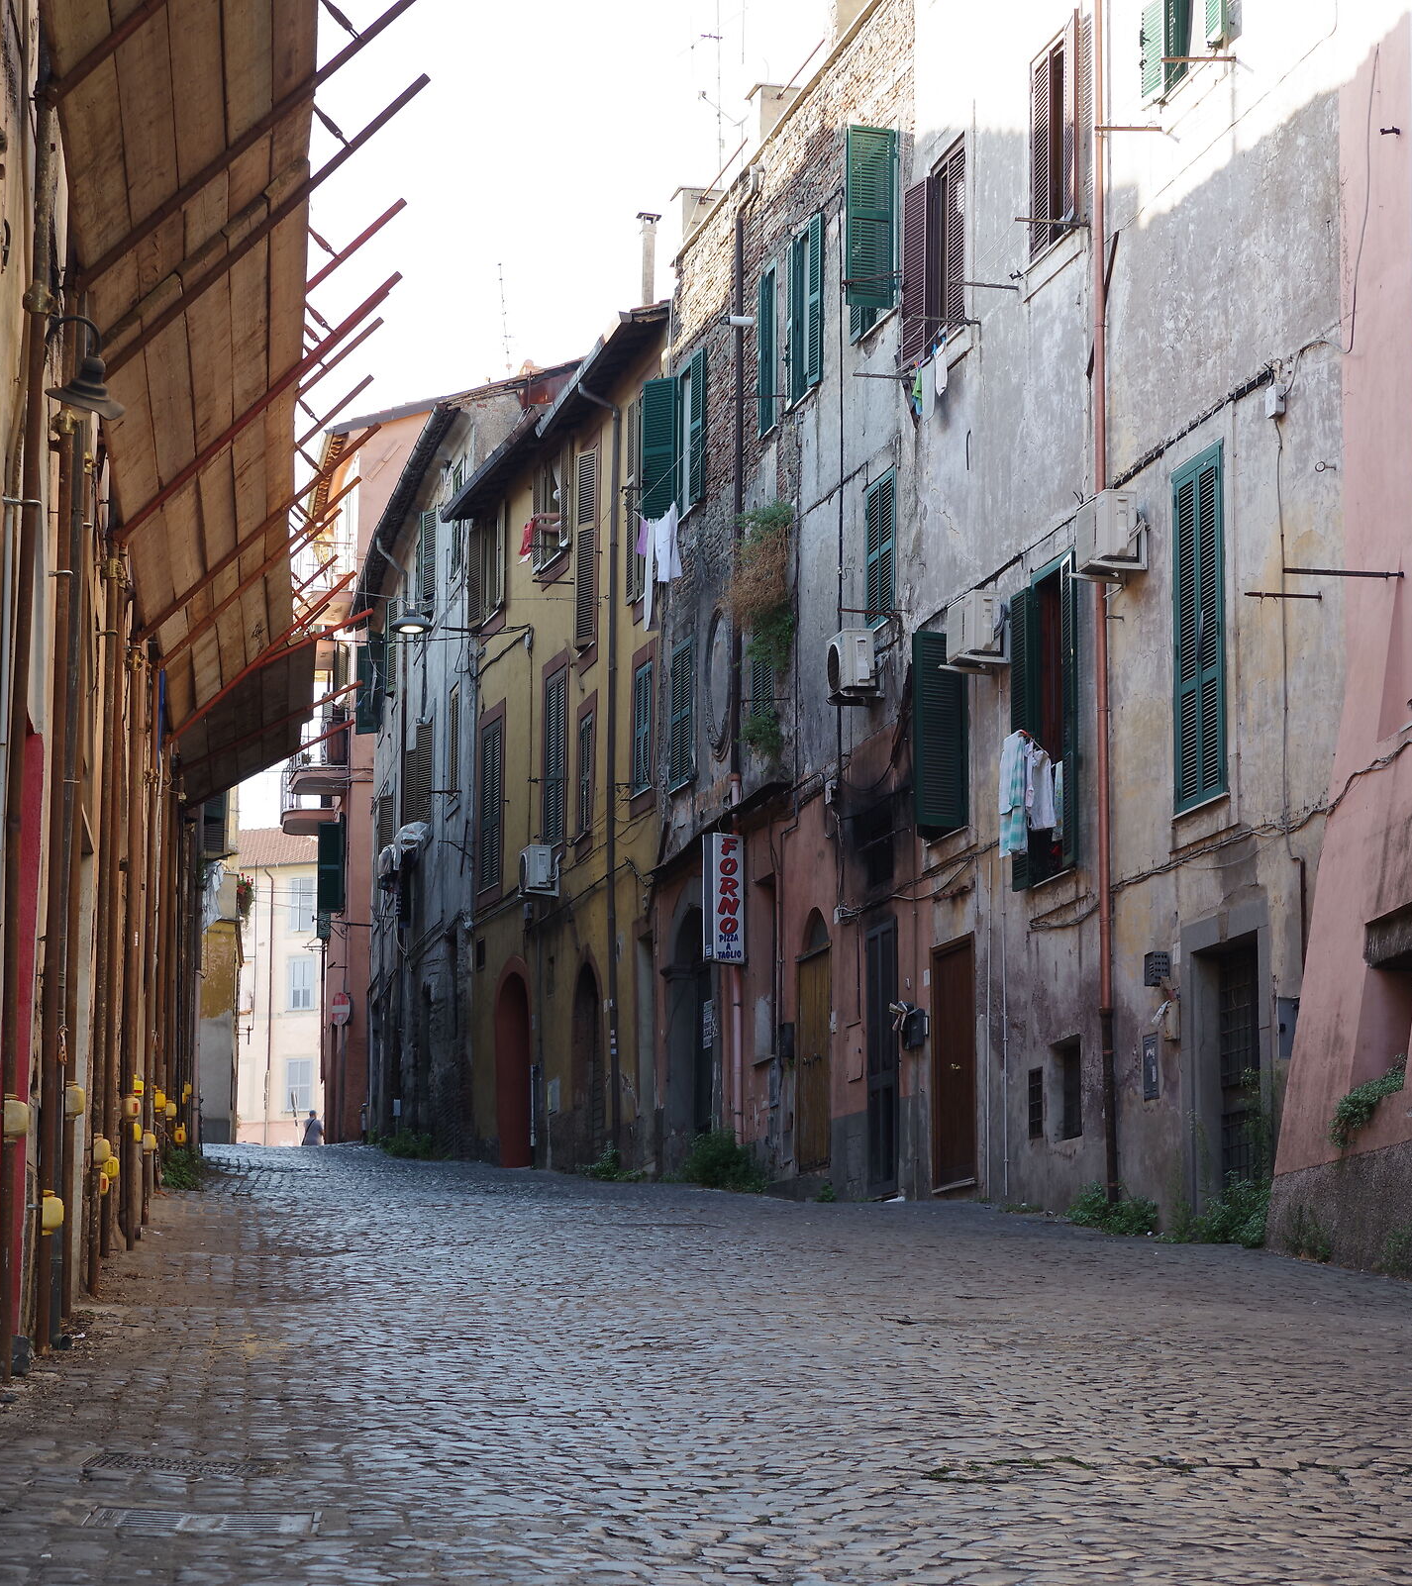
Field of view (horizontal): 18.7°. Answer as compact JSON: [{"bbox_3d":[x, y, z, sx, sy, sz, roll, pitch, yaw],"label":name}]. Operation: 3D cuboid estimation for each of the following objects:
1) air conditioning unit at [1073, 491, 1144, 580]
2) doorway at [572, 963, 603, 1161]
[{"bbox_3d":[3.007,-1.903,32.391,0.310,0.560,0.790,2,-9,-11],"label":"air conditioning unit"},{"bbox_3d":[-1.484,3.401,54.031,0.400,2.500,1.750,2,-9,-11],"label":"doorway"}]

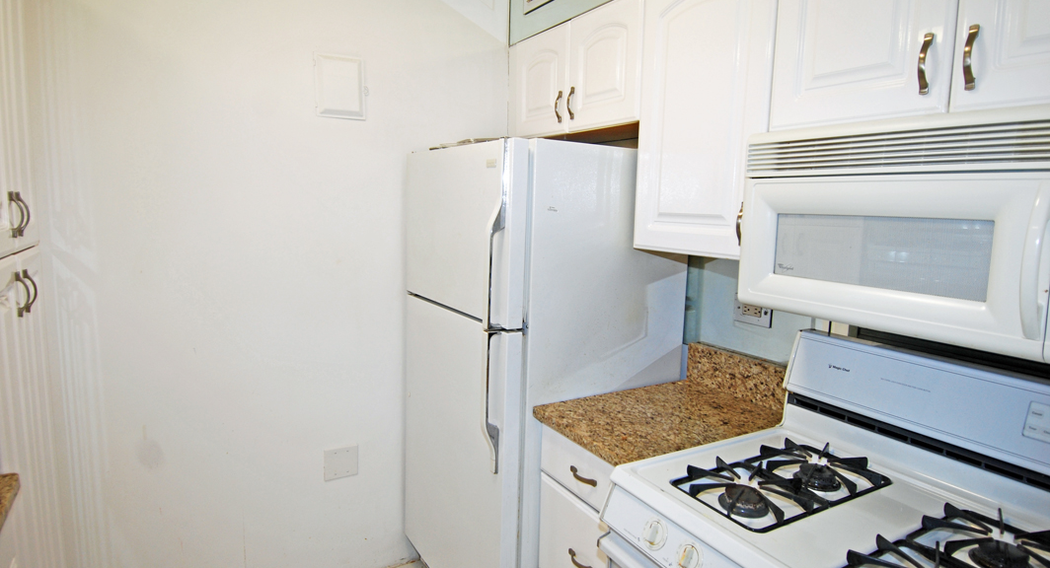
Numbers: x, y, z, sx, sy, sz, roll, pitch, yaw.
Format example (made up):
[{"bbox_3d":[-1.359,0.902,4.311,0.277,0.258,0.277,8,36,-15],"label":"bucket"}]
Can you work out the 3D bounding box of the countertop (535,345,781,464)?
[{"bbox_3d":[0.427,0.322,1.600,0.672,0.156,0.435,-3,9,-31],"label":"countertop"}]

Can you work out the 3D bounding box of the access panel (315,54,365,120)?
[{"bbox_3d":[-0.654,-0.705,1.979,0.172,0.216,0.020,-3,9,-31],"label":"access panel"}]

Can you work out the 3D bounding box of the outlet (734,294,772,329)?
[{"bbox_3d":[0.718,0.084,1.733,0.012,0.087,0.131,-3,9,-31],"label":"outlet"}]

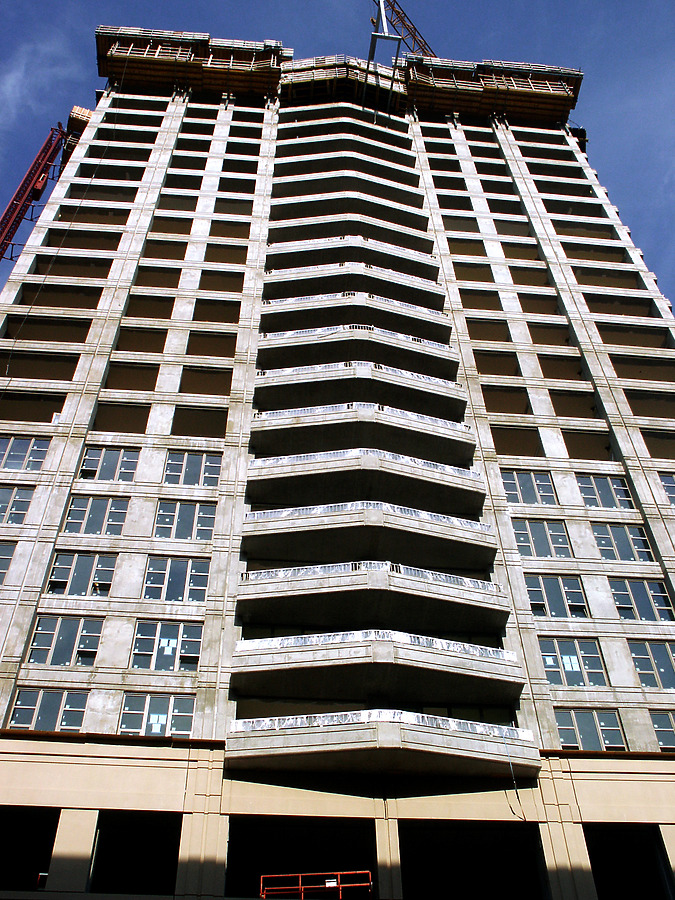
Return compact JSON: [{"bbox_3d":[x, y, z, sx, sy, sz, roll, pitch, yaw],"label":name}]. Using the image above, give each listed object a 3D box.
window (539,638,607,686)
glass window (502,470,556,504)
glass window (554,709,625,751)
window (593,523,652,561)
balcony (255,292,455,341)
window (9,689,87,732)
[{"bbox_3d":[8.317,7.459,32.008,2.223,2.030,0.150,3,-49,-4],"label":"window"},{"bbox_3d":[8.186,1.602,38.647,2.209,1.981,0.150,3,-49,-4],"label":"glass window"},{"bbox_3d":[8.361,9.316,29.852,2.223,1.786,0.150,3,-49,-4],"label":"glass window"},{"bbox_3d":[11.534,3.737,36.661,2.250,1.981,0.150,3,-49,-4],"label":"window"},{"bbox_3d":[0.954,-6.591,44.800,9.381,1.283,2.213,3,-49,-4],"label":"balcony"},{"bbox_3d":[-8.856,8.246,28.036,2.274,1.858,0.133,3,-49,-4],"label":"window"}]

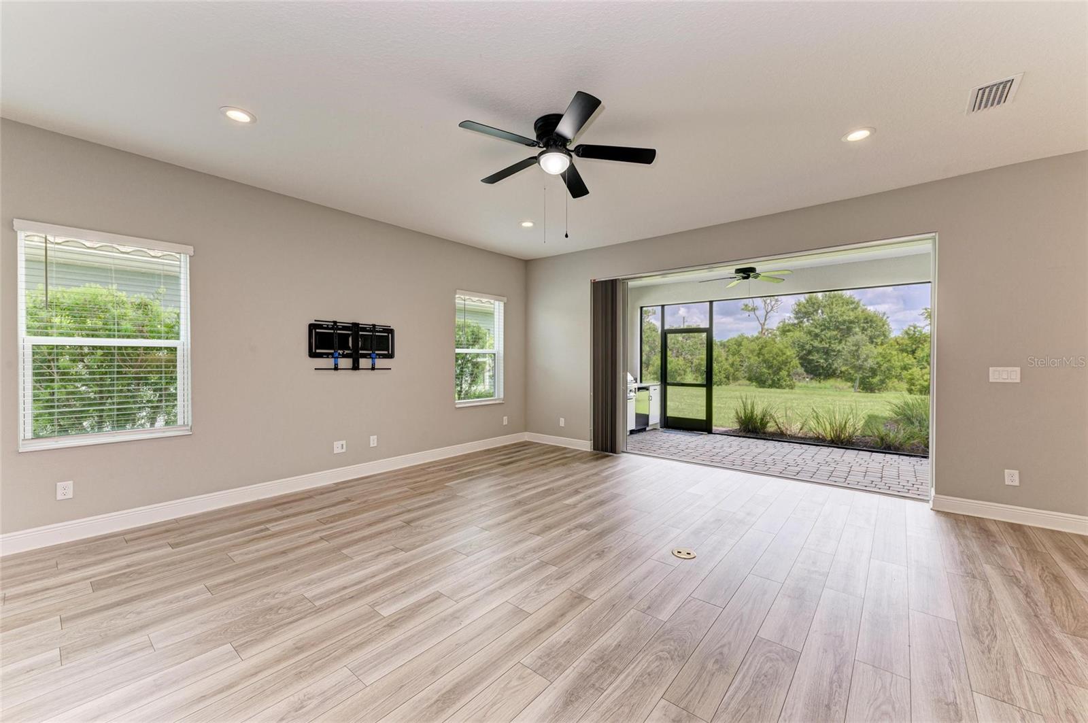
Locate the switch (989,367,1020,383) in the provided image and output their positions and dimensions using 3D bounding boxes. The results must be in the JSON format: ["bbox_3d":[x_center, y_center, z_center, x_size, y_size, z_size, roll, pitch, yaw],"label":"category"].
[{"bbox_3d":[3.687,0.108,3.379,0.166,0.120,0.014,0,0,40],"label":"switch"}]

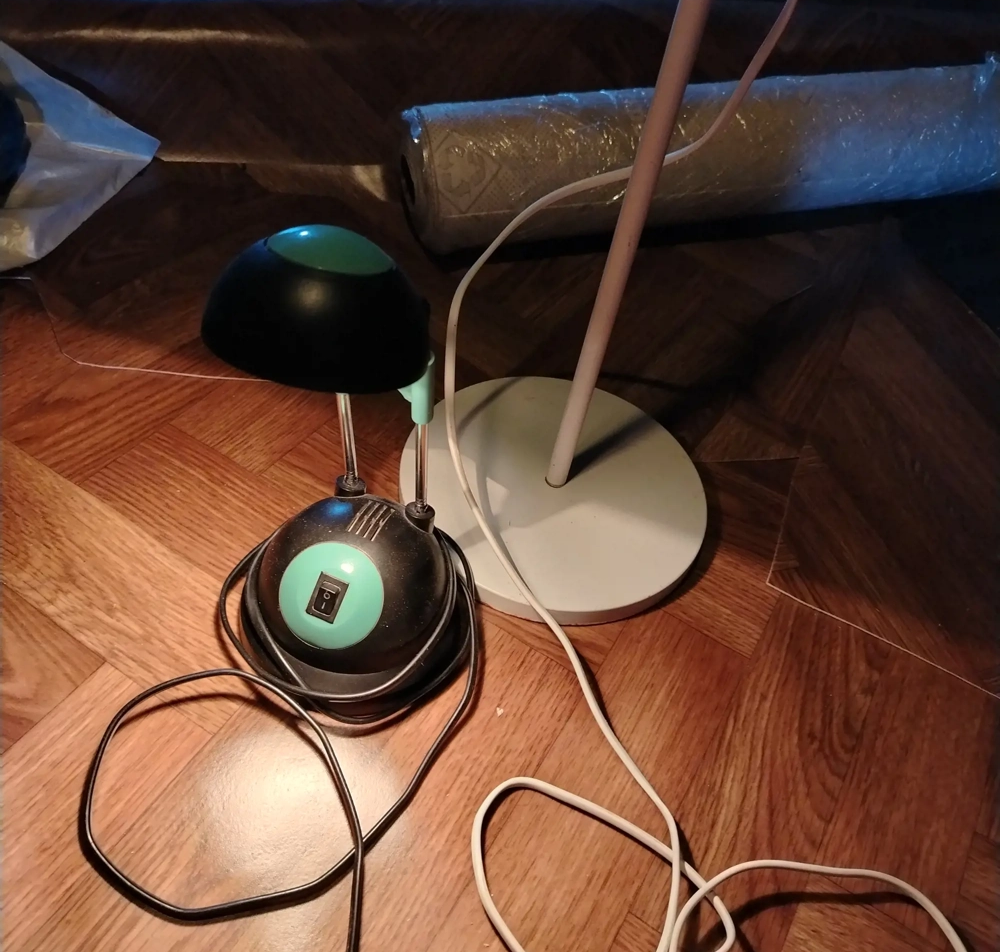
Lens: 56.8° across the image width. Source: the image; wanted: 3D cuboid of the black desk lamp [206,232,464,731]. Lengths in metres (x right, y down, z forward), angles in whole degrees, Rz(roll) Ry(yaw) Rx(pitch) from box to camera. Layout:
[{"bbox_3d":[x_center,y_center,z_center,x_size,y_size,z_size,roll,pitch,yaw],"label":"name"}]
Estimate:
[{"bbox_3d":[-0.063,-0.006,0.442,0.131,0.256,0.134,19,48,6],"label":"black desk lamp"}]

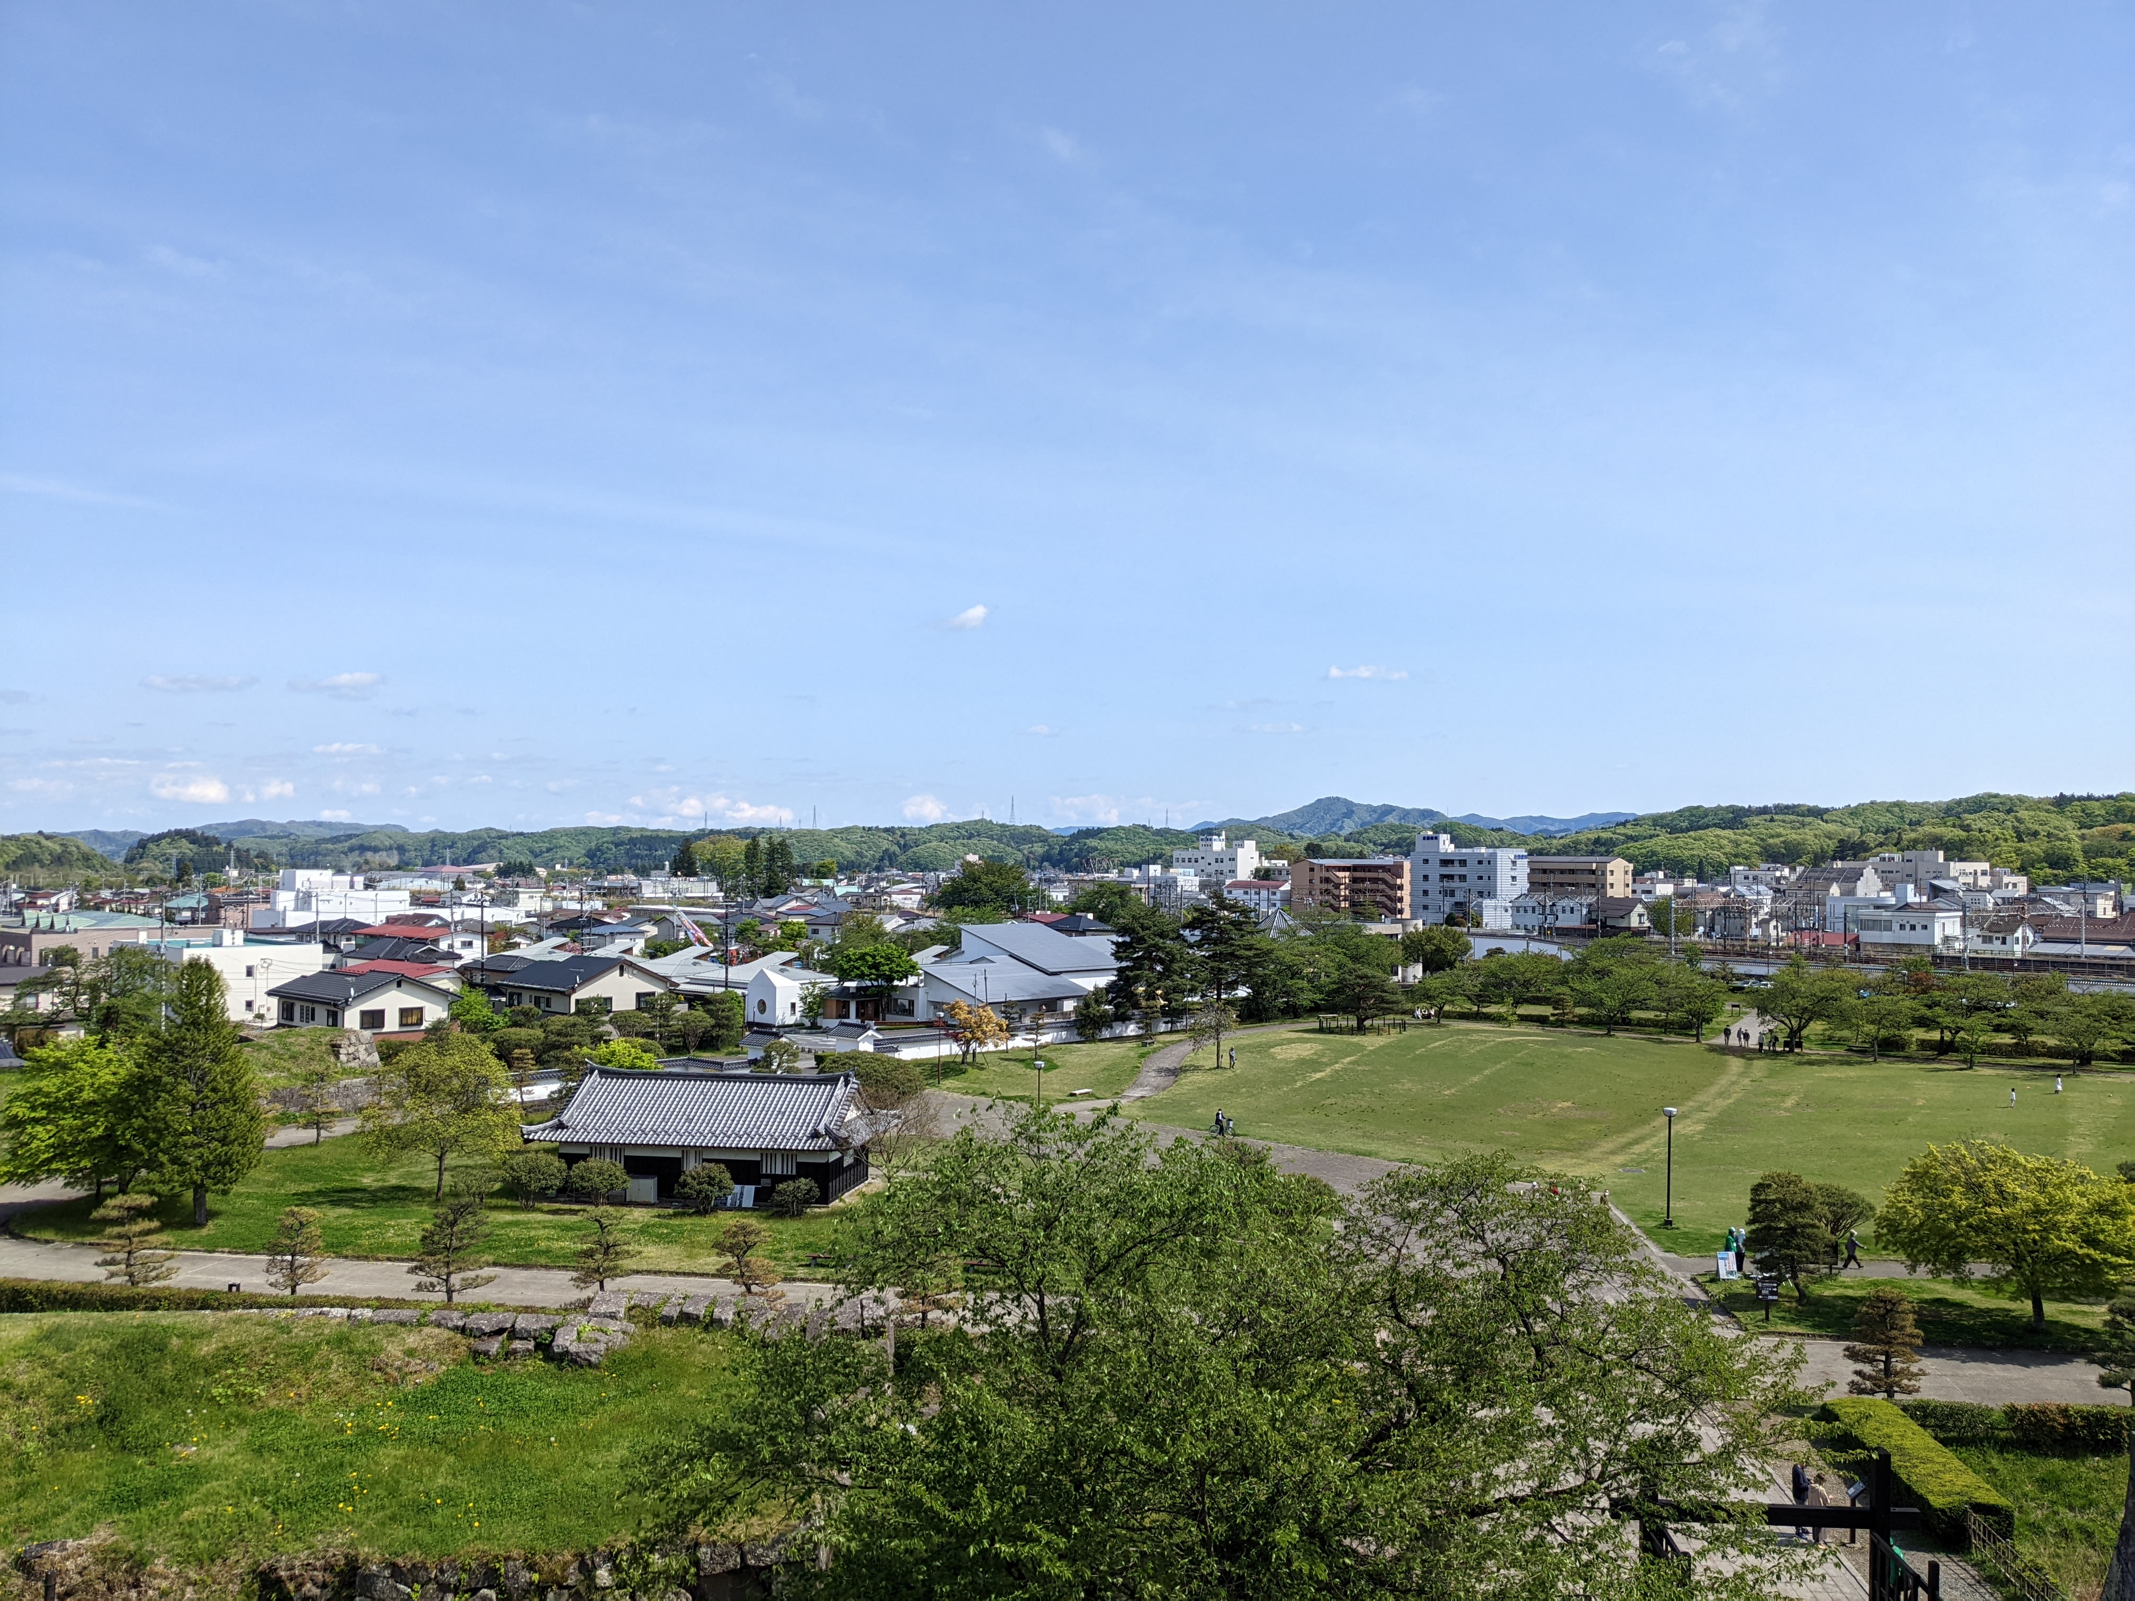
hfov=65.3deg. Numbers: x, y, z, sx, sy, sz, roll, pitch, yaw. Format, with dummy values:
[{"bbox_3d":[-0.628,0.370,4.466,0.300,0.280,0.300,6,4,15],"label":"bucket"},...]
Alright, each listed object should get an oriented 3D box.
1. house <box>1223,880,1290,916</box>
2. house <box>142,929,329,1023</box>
[{"bbox_3d":[49.609,23.858,420.866,9.000,9.300,17.500,2,-2,-45],"label":"house"},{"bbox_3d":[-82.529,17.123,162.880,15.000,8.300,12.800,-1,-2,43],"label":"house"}]

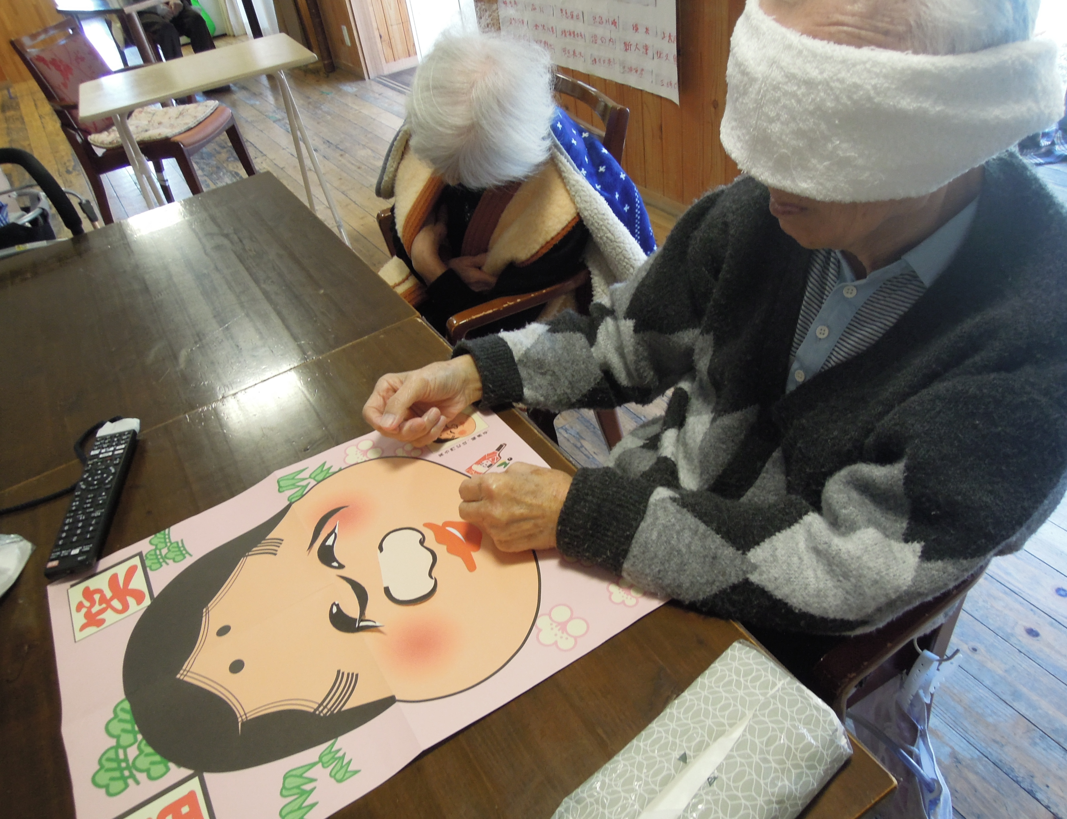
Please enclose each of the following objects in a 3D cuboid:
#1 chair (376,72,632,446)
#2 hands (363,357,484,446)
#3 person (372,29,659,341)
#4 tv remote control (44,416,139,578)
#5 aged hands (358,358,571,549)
[{"bbox_3d":[-0.035,-0.167,1.559,0.550,0.835,0.540,-24,41,-17],"label":"chair"},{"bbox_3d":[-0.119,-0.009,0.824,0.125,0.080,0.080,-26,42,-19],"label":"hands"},{"bbox_3d":[-0.064,-0.155,1.439,0.660,0.975,0.510,-26,42,-19],"label":"person"},{"bbox_3d":[-0.505,0.089,0.879,0.049,0.023,0.238,-14,39,-5],"label":"tv remote control"},{"bbox_3d":[-0.070,0.041,0.776,0.130,0.105,0.240,-26,42,-19],"label":"aged hands"}]

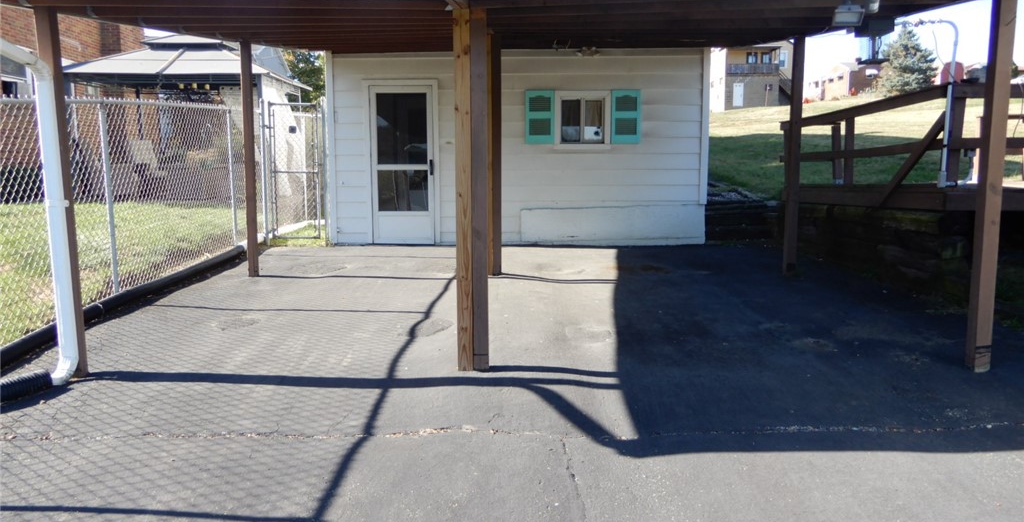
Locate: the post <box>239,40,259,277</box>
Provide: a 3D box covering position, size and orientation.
[{"bbox_3d":[-2.626,-0.995,7.106,0.090,2.337,0.090,0,7,1],"label":"post"}]

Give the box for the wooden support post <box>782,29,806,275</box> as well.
[{"bbox_3d":[2.776,-1.010,7.003,0.090,2.302,0.090,0,7,1],"label":"wooden support post"}]

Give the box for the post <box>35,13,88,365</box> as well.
[{"bbox_3d":[-2.671,-0.388,4.203,0.090,2.140,0.090,0,7,1],"label":"post"}]

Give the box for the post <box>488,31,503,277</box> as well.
[{"bbox_3d":[-0.187,-1.022,7.053,0.160,2.364,0.090,0,7,1],"label":"post"}]

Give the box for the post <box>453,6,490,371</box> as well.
[{"bbox_3d":[-0.228,-0.377,4.139,0.179,2.094,0.090,0,7,1],"label":"post"}]

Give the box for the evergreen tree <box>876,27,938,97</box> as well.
[{"bbox_3d":[25.035,-12.581,45.000,3.400,4.500,3.400,0,7,1],"label":"evergreen tree"}]

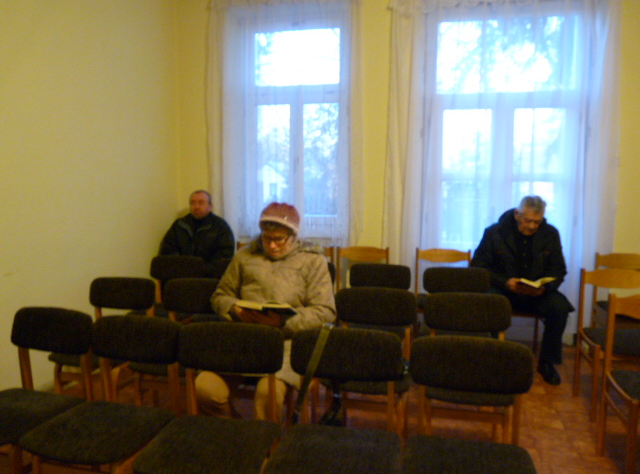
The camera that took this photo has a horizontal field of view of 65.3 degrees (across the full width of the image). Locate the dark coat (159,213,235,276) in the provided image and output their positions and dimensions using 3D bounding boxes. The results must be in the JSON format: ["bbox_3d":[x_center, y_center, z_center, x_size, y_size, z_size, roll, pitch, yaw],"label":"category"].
[{"bbox_3d":[-1.123,0.133,4.478,0.620,0.685,0.420,1,6,11],"label":"dark coat"}]

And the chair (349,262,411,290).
[{"bbox_3d":[0.362,0.602,3.261,0.451,0.795,0.514,1,6,14],"label":"chair"}]

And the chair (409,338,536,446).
[{"bbox_3d":[0.502,0.790,1.646,0.460,0.831,0.500,1,6,12],"label":"chair"}]

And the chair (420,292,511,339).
[{"bbox_3d":[0.689,0.694,2.339,0.451,0.795,0.514,1,6,13],"label":"chair"}]

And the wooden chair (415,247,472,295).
[{"bbox_3d":[0.967,0.523,3.981,0.451,0.805,0.485,1,6,14],"label":"wooden chair"}]

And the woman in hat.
[{"bbox_3d":[-0.260,0.456,2.442,0.630,1.251,0.640,1,6,15],"label":"woman in hat"}]

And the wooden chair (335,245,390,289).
[{"bbox_3d":[0.344,0.531,4.284,0.460,0.840,0.500,1,6,11],"label":"wooden chair"}]

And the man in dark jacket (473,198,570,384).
[{"bbox_3d":[1.466,0.326,3.665,0.650,1.261,0.737,1,6,14],"label":"man in dark jacket"}]

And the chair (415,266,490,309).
[{"bbox_3d":[0.855,0.614,3.128,0.451,0.795,0.514,1,6,14],"label":"chair"}]

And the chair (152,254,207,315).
[{"bbox_3d":[-1.148,0.583,3.737,0.460,0.831,0.500,1,6,10],"label":"chair"}]

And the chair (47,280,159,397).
[{"bbox_3d":[-1.221,0.669,2.831,0.460,0.831,0.500,1,6,11],"label":"chair"}]

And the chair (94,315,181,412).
[{"bbox_3d":[-0.818,0.740,1.899,0.451,0.795,0.514,1,6,14],"label":"chair"}]

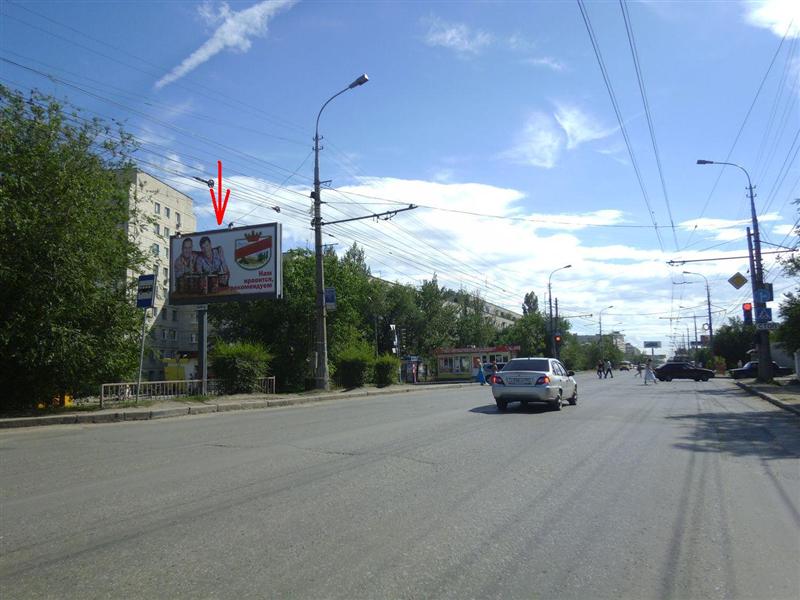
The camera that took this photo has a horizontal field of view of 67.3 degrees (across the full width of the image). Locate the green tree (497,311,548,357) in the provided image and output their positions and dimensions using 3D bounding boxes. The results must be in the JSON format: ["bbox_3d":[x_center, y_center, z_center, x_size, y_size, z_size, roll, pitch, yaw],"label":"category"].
[{"bbox_3d":[14.218,4.956,70.395,5.400,7.490,5.400,-4,-7,25],"label":"green tree"}]

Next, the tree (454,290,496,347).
[{"bbox_3d":[7.978,3.512,64.479,4.200,9.080,4.200,-4,-7,25],"label":"tree"}]

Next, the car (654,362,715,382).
[{"bbox_3d":[20.205,5.104,42.600,4.050,1.400,1.650,-2,-6,11],"label":"car"}]

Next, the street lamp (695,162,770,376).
[{"bbox_3d":[18.300,-1.704,33.122,2.950,12.500,0.500,-4,-7,24],"label":"street lamp"}]

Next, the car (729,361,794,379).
[{"bbox_3d":[27.974,5.440,46.500,4.400,1.430,1.700,-3,-6,18],"label":"car"}]

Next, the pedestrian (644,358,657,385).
[{"bbox_3d":[15.508,4.439,37.200,0.620,1.600,0.520,-3,-7,22],"label":"pedestrian"}]

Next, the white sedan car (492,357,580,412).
[{"bbox_3d":[3.930,2.330,17.000,1.660,1.390,4.480,-4,-7,25],"label":"white sedan car"}]

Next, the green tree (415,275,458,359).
[{"bbox_3d":[3.215,2.327,54.489,3.900,9.270,3.900,-1,-6,0],"label":"green tree"}]

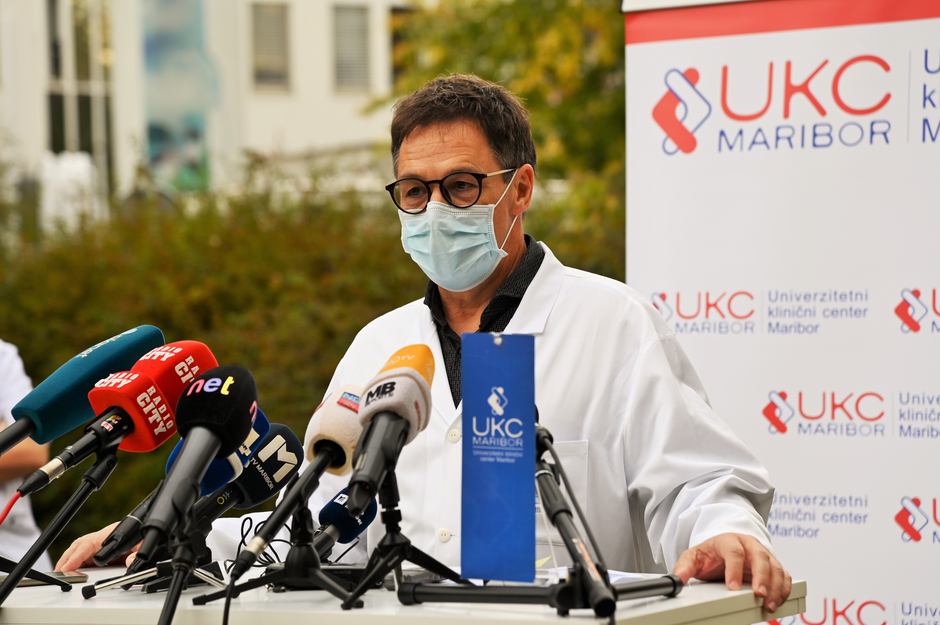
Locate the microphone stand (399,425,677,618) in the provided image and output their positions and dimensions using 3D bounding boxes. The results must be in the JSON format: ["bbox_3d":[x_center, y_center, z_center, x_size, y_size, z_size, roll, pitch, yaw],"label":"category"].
[{"bbox_3d":[0.083,0.229,3.506,0.335,0.200,0.308,0,-1,-2],"label":"microphone stand"}]

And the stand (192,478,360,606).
[{"bbox_3d":[-0.213,0.257,3.539,0.193,0.145,0.209,0,-1,6],"label":"stand"}]

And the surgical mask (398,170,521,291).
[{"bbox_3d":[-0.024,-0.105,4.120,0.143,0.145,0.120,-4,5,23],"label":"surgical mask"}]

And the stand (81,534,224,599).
[{"bbox_3d":[-0.363,0.289,3.627,0.172,0.085,0.189,0,-1,5],"label":"stand"}]

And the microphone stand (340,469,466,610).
[{"bbox_3d":[-0.061,0.250,3.534,0.190,0.160,0.206,0,-1,6],"label":"microphone stand"}]

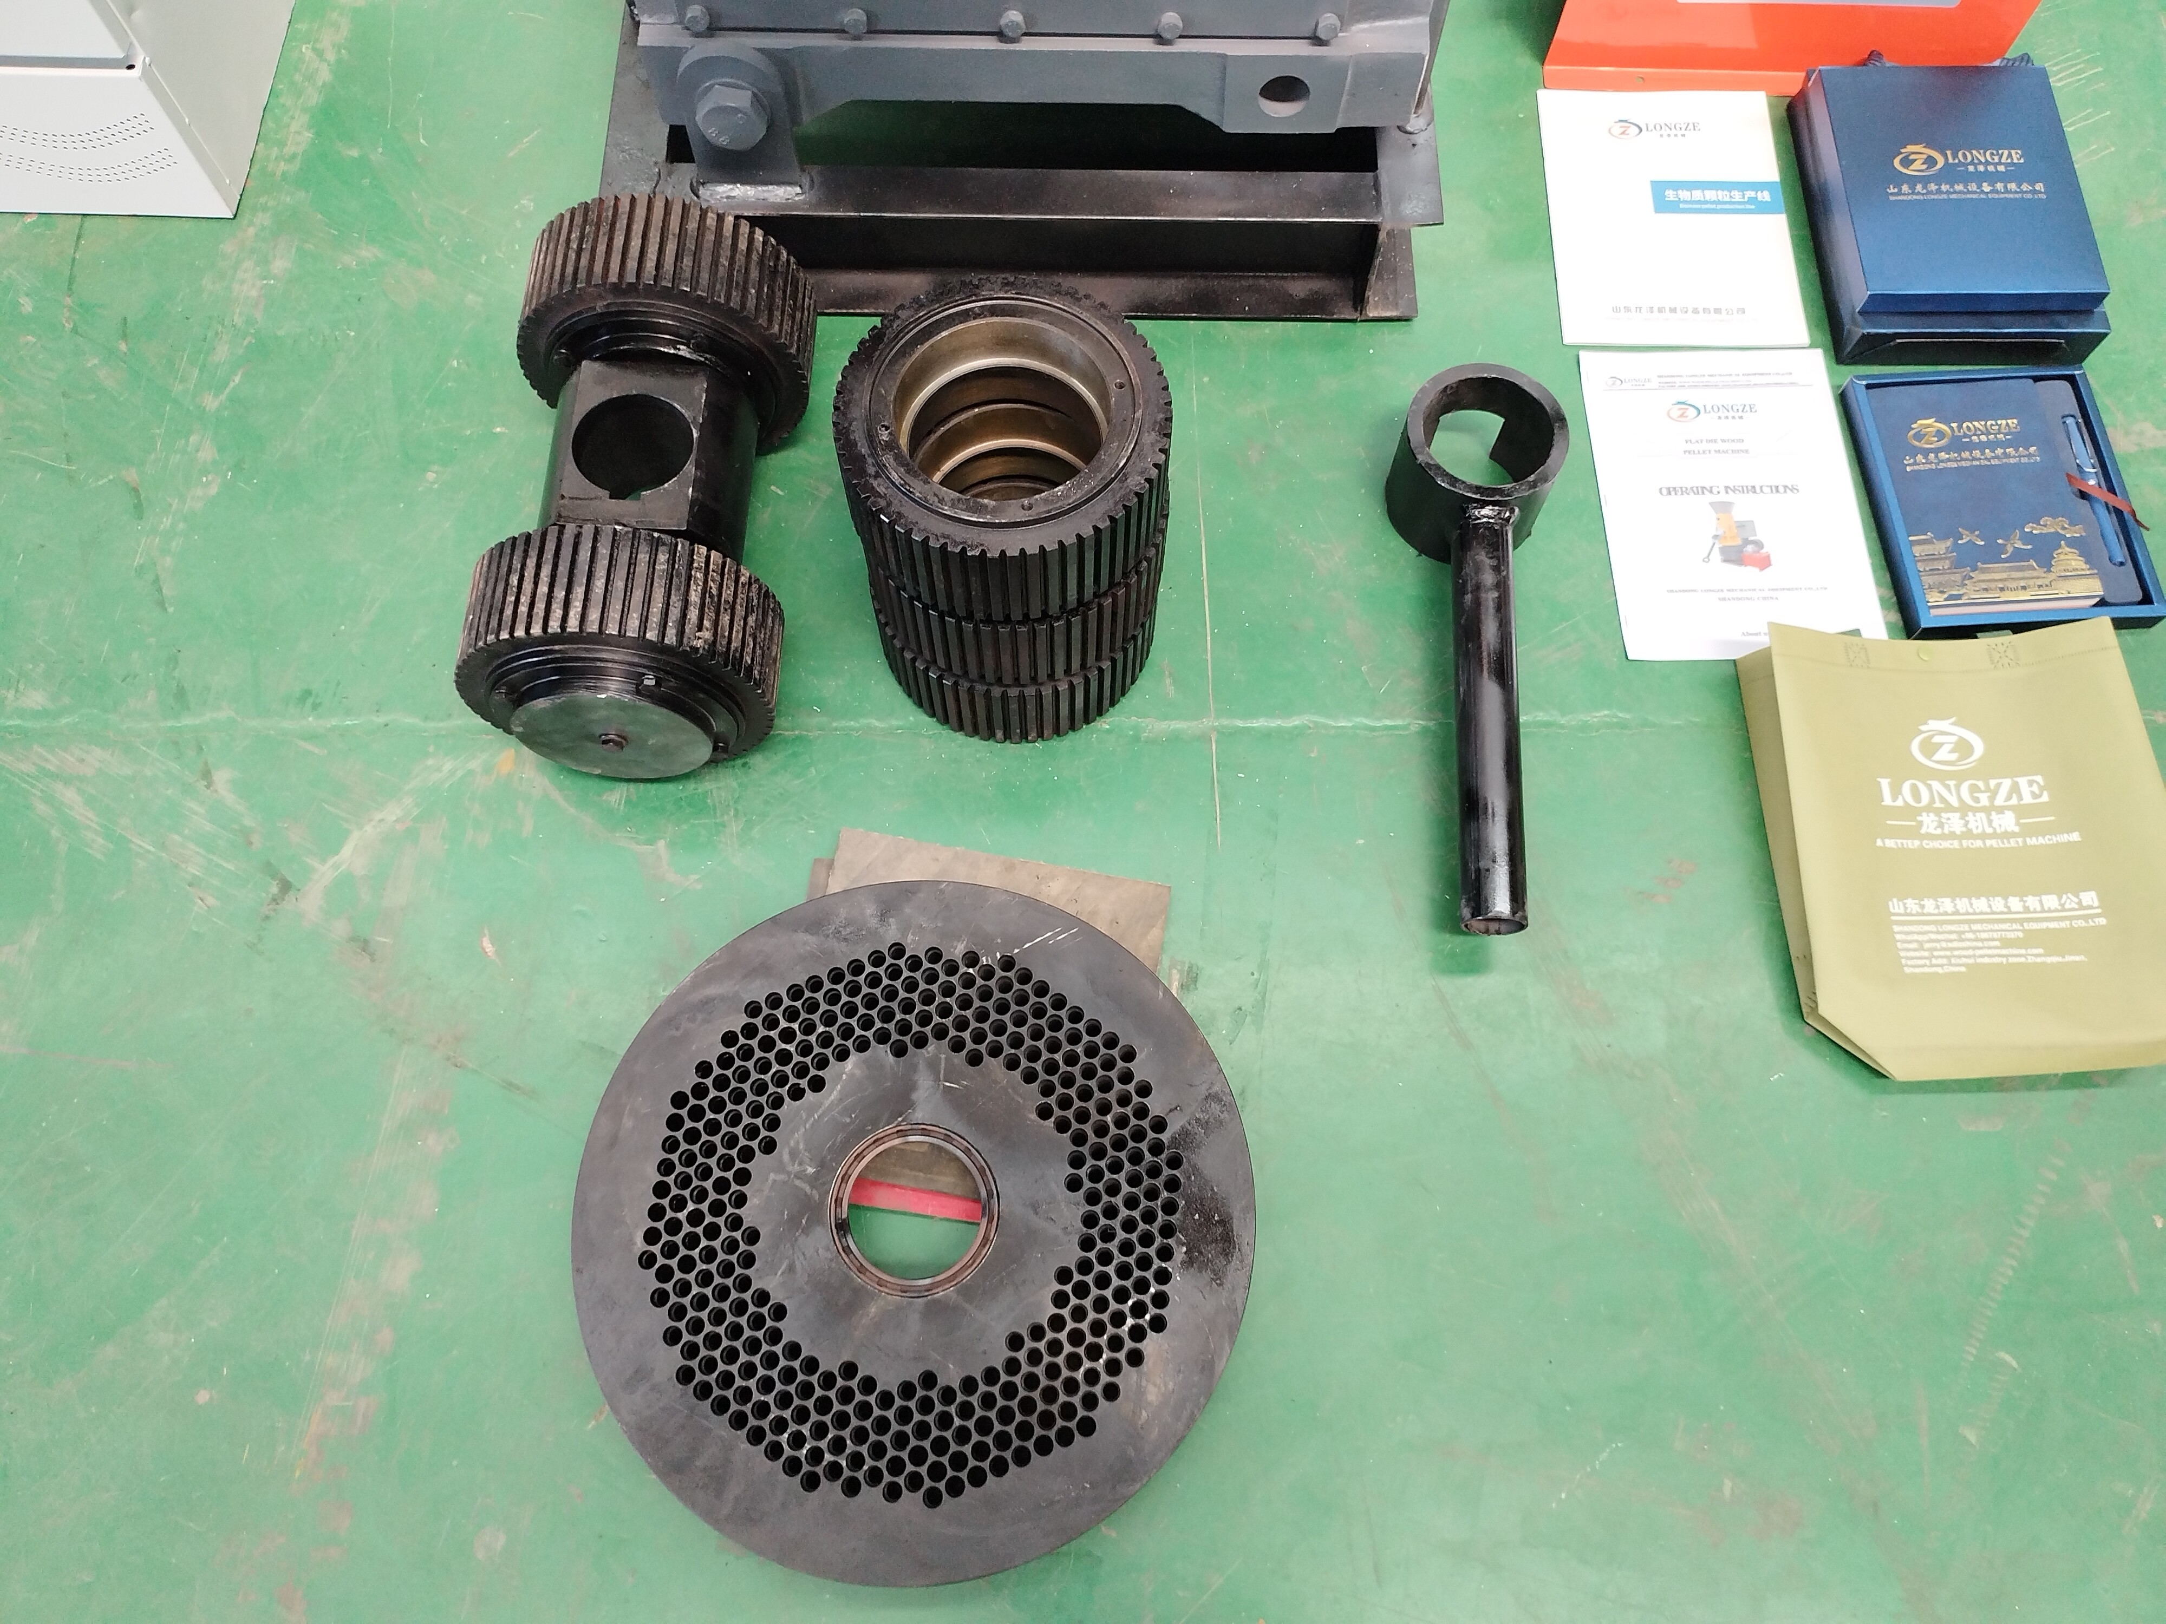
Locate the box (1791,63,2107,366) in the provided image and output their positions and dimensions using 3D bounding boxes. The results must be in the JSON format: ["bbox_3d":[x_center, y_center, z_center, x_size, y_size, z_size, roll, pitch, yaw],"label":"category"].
[{"bbox_3d":[0.747,-0.526,1.417,0.207,0.073,0.280,0,67,1],"label":"box"}]

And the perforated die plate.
[{"bbox_3d":[-0.113,0.270,1.093,0.453,0.042,0.453,0,71,0],"label":"perforated die plate"}]

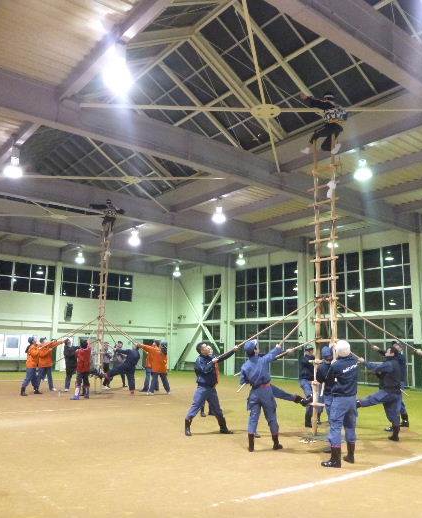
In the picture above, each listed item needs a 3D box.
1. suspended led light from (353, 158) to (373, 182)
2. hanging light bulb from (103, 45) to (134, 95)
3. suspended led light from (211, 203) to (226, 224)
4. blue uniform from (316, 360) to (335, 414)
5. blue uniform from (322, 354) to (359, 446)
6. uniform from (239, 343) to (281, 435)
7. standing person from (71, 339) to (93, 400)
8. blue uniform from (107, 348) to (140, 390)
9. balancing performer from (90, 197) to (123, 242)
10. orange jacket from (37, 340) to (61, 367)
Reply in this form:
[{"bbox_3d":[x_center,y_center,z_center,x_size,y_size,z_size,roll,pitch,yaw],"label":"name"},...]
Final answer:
[{"bbox_3d":[4.421,-2.574,14.500,0.530,0.620,0.530,1,-10,0],"label":"suspended led light"},{"bbox_3d":[-1.782,-3.592,9.500,0.520,0.800,0.520,1,-10,0],"label":"hanging light bulb"},{"bbox_3d":[0.324,-1.967,21.549,0.550,0.820,0.550,10,-13,-37],"label":"suspended led light"},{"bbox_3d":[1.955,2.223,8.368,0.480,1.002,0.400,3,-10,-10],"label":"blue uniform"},{"bbox_3d":[1.906,2.047,7.348,0.400,1.247,0.500,-8,-14,41],"label":"blue uniform"},{"bbox_3d":[0.816,2.145,8.131,0.560,1.350,0.480,-5,-12,30],"label":"uniform"},{"bbox_3d":[-3.943,3.365,15.178,0.520,1.750,0.450,0,-11,7],"label":"standing person"},{"bbox_3d":[-3.022,3.816,17.215,1.100,1.350,0.600,3,-11,-6],"label":"blue uniform"},{"bbox_3d":[-3.901,-1.463,18.700,1.250,1.500,0.600,2,-10,-5],"label":"balancing performer"},{"bbox_3d":[-5.598,3.293,17.280,0.720,0.820,0.500,-2,-11,17],"label":"orange jacket"}]

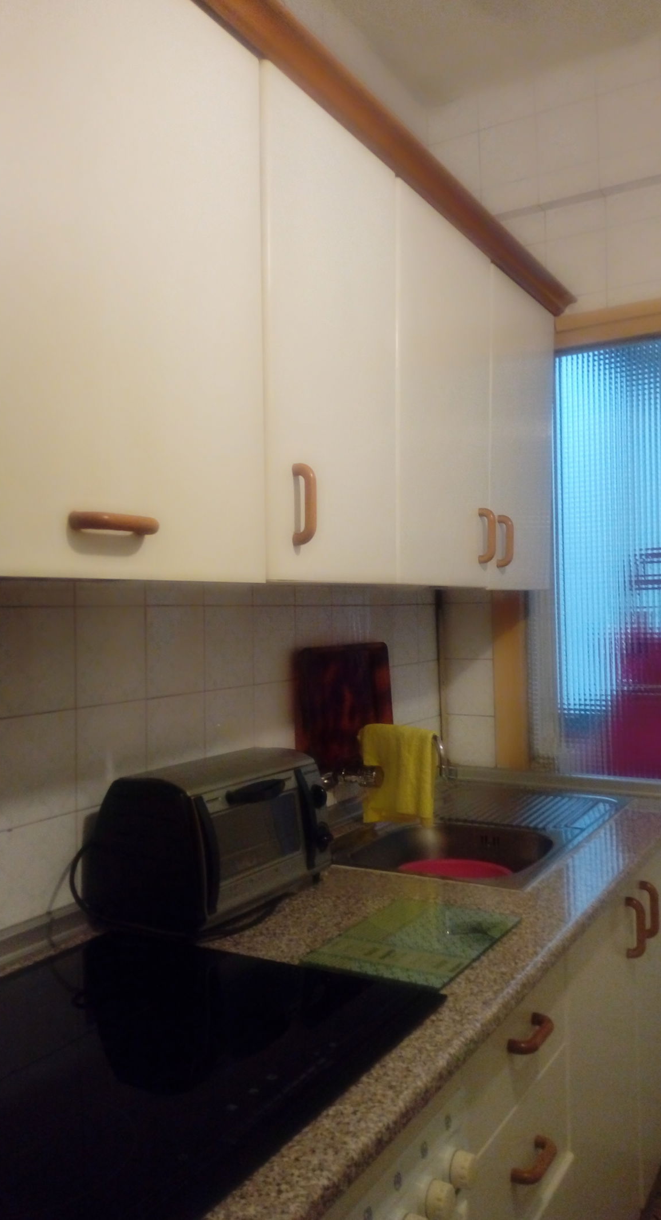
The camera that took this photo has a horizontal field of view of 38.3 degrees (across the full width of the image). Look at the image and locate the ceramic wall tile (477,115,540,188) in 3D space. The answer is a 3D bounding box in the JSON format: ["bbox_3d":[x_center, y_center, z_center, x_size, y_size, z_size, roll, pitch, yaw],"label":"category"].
[{"bbox_3d":[0.450,-1.152,2.400,0.150,0.150,0.010,-1,0,31],"label":"ceramic wall tile"}]

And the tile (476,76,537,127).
[{"bbox_3d":[0.448,-1.276,2.401,0.150,0.097,0.010,-1,0,31],"label":"tile"}]

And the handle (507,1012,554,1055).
[{"bbox_3d":[0.265,0.557,1.253,0.032,0.014,0.108,-1,0,30],"label":"handle"}]

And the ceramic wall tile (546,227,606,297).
[{"bbox_3d":[0.609,-0.853,2.357,0.150,0.150,0.010,-1,0,31],"label":"ceramic wall tile"}]

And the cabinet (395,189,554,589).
[{"bbox_3d":[0.197,-0.393,2.086,0.329,0.698,0.898,-1,0,30],"label":"cabinet"}]

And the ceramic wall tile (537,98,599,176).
[{"bbox_3d":[0.580,-1.154,2.322,0.150,0.150,0.010,-1,0,31],"label":"ceramic wall tile"}]

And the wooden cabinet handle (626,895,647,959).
[{"bbox_3d":[0.569,0.588,1.772,0.032,0.108,0.015,-1,0,30],"label":"wooden cabinet handle"}]

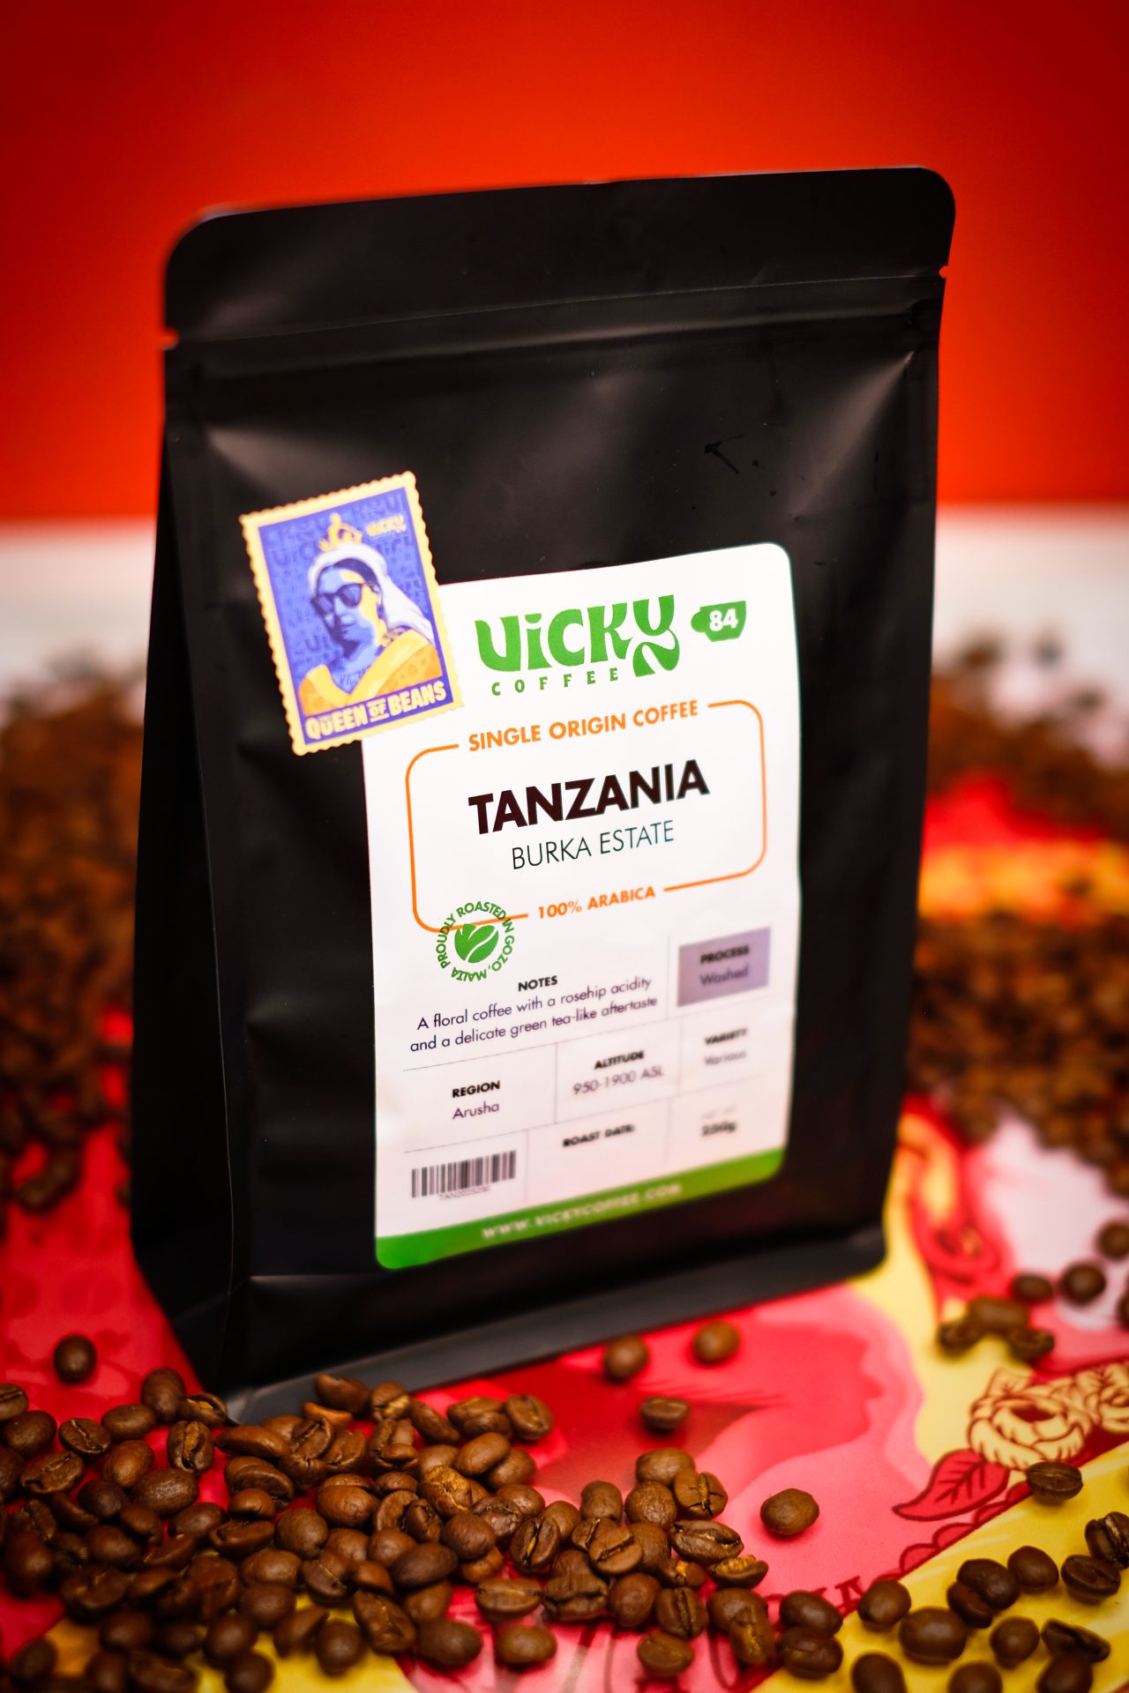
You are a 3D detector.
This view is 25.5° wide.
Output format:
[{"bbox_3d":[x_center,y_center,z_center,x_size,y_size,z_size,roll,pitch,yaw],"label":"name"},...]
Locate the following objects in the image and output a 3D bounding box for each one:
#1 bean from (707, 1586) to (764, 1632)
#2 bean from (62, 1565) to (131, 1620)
[{"bbox_3d":[0.028,0.122,0.397,0.008,0.006,0.010,-22,20,-37],"label":"bean"},{"bbox_3d":[-0.076,0.121,0.405,0.011,0.006,0.009,-9,29,-20],"label":"bean"}]

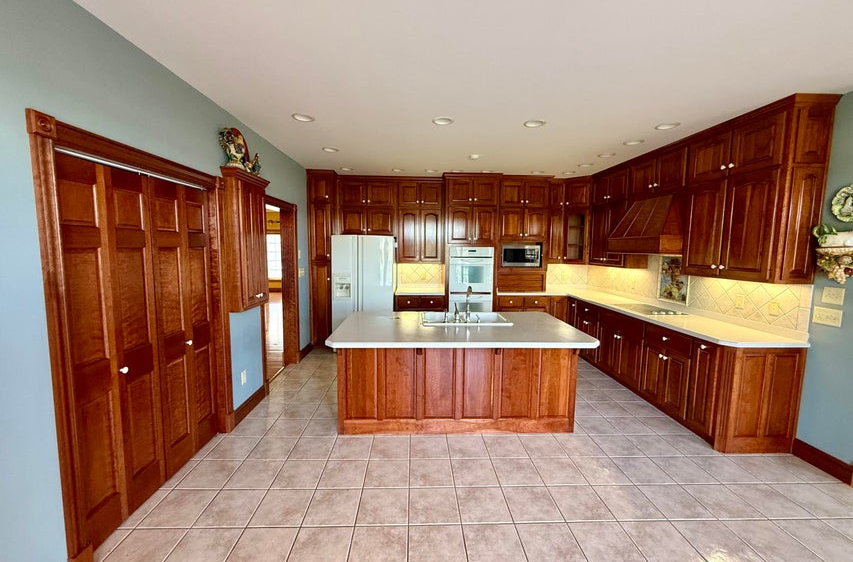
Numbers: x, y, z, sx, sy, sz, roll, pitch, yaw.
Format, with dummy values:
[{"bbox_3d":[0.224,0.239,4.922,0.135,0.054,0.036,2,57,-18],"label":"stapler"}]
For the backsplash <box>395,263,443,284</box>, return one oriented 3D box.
[{"bbox_3d":[-0.103,-0.107,5.887,0.780,0.385,0.020,1,6,-2],"label":"backsplash"}]

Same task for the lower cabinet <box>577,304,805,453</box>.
[{"bbox_3d":[2.637,0.831,4.074,0.610,0.875,2.650,1,6,-2],"label":"lower cabinet"}]

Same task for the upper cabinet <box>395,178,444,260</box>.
[{"bbox_3d":[-0.096,-0.965,5.643,0.754,1.320,0.340,1,6,-2],"label":"upper cabinet"}]

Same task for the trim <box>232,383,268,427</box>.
[{"bbox_3d":[-1.722,1.197,3.409,0.020,0.152,0.690,1,6,-2],"label":"trim"}]

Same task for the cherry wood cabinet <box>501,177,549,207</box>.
[{"bbox_3d":[1.512,-1.386,5.540,0.780,0.460,0.450,1,6,-2],"label":"cherry wood cabinet"}]

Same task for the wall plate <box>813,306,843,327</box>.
[{"bbox_3d":[3.003,0.268,2.593,0.012,0.119,0.175,1,6,-2],"label":"wall plate"}]

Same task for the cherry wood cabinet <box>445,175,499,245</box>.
[{"bbox_3d":[0.678,-1.098,5.490,0.805,1.045,0.610,1,6,-2],"label":"cherry wood cabinet"}]

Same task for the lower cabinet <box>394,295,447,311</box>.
[{"bbox_3d":[-0.104,0.632,5.705,0.802,0.875,0.610,1,6,-2],"label":"lower cabinet"}]

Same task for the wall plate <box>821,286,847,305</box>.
[{"bbox_3d":[3.005,0.112,2.549,0.010,0.117,0.127,1,6,-2],"label":"wall plate"}]

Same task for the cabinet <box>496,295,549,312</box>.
[{"bbox_3d":[1.519,0.644,5.815,0.851,0.875,0.610,1,6,-2],"label":"cabinet"}]

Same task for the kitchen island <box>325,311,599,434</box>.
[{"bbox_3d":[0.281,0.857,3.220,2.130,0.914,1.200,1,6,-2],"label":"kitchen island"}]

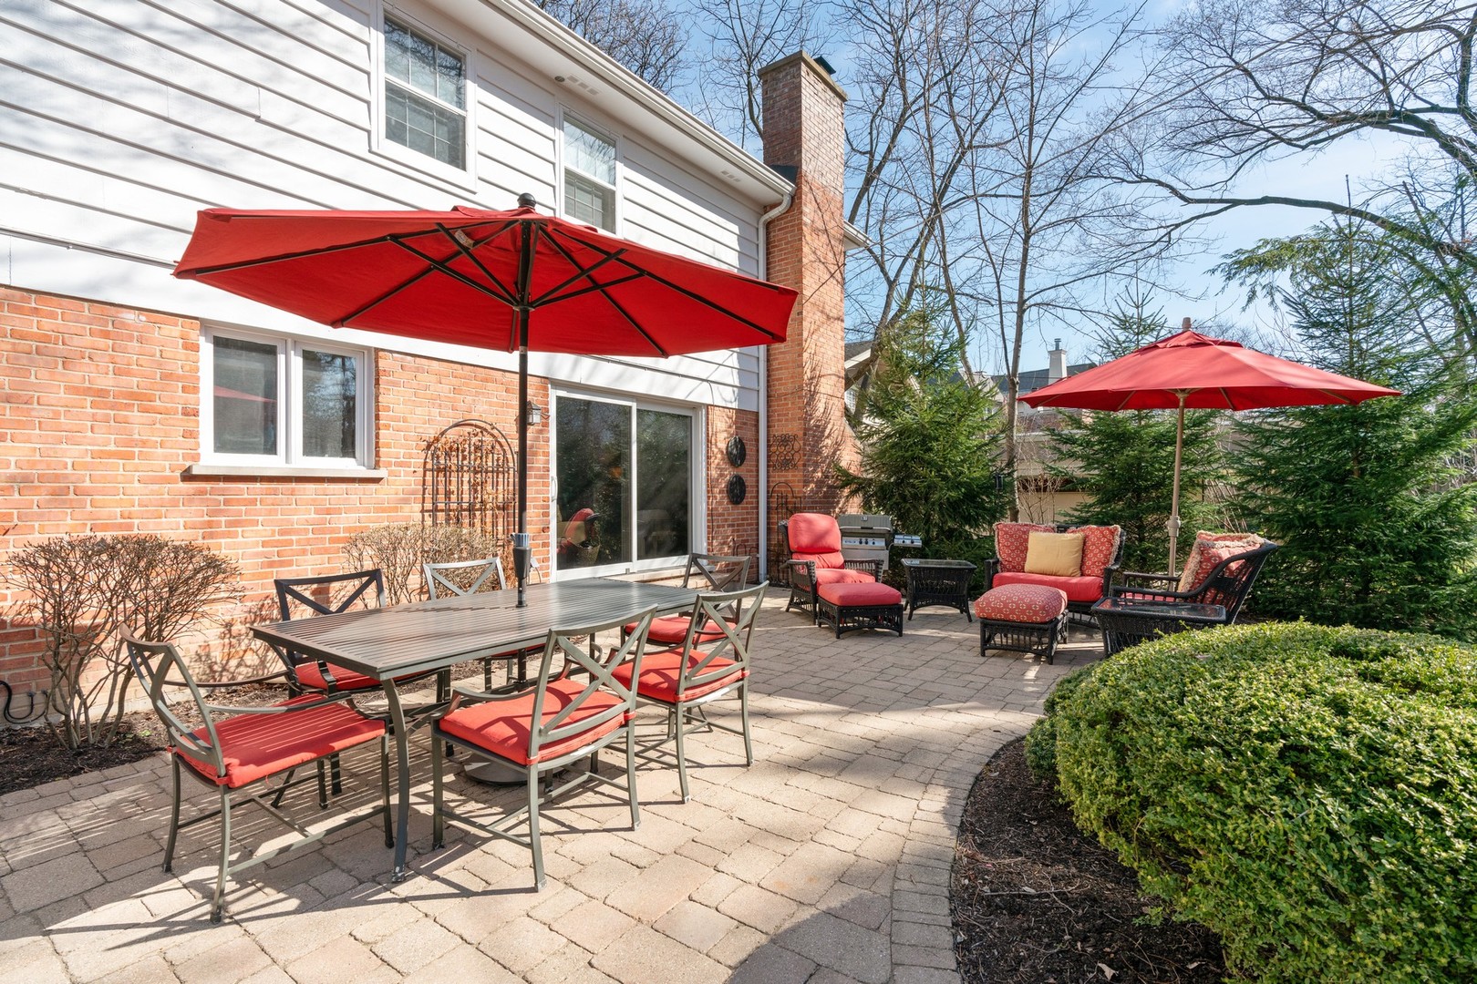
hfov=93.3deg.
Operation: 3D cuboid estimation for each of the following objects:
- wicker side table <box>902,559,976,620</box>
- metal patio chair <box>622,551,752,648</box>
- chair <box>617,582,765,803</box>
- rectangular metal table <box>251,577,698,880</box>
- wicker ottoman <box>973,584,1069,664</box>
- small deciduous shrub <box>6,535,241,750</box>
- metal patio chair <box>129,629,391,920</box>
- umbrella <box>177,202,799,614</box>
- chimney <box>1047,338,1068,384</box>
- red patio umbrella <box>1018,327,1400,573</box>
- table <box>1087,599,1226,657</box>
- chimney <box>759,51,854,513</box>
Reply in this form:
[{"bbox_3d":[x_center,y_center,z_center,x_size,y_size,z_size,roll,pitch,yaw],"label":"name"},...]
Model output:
[{"bbox_3d":[2.180,1.080,7.620,0.700,0.585,0.710,0,0,11],"label":"wicker side table"},{"bbox_3d":[-0.335,0.872,4.350,0.580,0.885,0.670,0,0,33],"label":"metal patio chair"},{"bbox_3d":[-0.277,0.901,3.409,0.680,0.917,0.600,0,0,36],"label":"chair"},{"bbox_3d":[-1.035,0.941,3.375,1.106,0.752,1.934,0,0,37],"label":"rectangular metal table"},{"bbox_3d":[2.345,1.043,5.720,0.600,0.530,0.740,0,0,26],"label":"wicker ottoman"},{"bbox_3d":[-3.320,0.800,3.820,0.920,1.120,1.000,0,0,36],"label":"small deciduous shrub"},{"bbox_3d":[-1.702,0.883,2.485,0.580,0.885,0.680,0,0,36],"label":"metal patio chair"},{"bbox_3d":[-1.040,-0.065,3.390,2.720,2.760,2.720,0,0,36],"label":"umbrella"},{"bbox_3d":[16.930,-6.830,37.000,0.760,2.600,0.740,0,0,-43],"label":"chimney"},{"bbox_3d":[3.870,-0.110,6.100,2.720,2.810,2.720,0,0,36],"label":"red patio umbrella"},{"bbox_3d":[2.843,1.072,4.709,0.720,0.580,0.660,0,0,33],"label":"table"},{"bbox_3d":[1.140,-2.430,10.530,0.680,7.340,1.850,0,0,36],"label":"chimney"}]

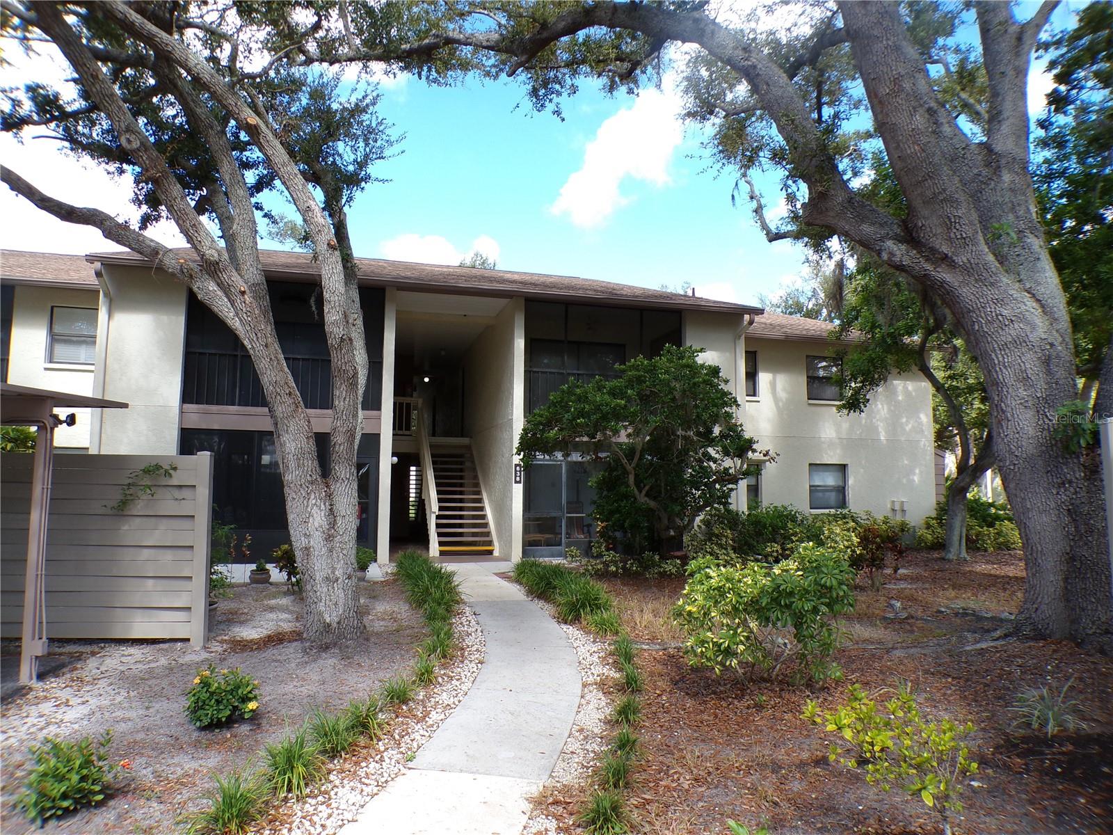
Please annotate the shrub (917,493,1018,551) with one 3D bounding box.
[{"bbox_3d":[10.625,2.718,20.000,2.350,1.430,1.300,1,-6,-7],"label":"shrub"}]

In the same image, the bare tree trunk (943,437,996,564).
[{"bbox_3d":[8.971,1.770,16.800,0.950,2.680,0.650,1,-6,-7],"label":"bare tree trunk"}]

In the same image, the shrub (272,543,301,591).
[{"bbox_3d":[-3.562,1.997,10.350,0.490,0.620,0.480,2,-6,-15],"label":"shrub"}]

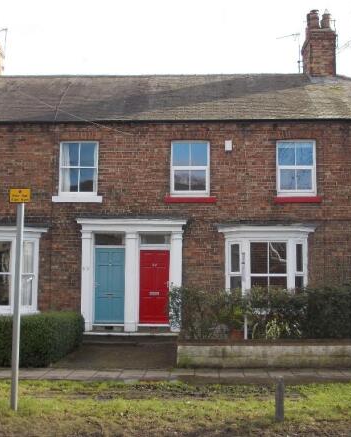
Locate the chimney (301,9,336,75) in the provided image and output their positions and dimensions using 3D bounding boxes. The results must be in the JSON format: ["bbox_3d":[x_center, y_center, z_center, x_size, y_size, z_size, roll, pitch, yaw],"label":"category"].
[{"bbox_3d":[4.806,-5.650,21.396,0.854,2.441,1.300,0,-6,2],"label":"chimney"}]

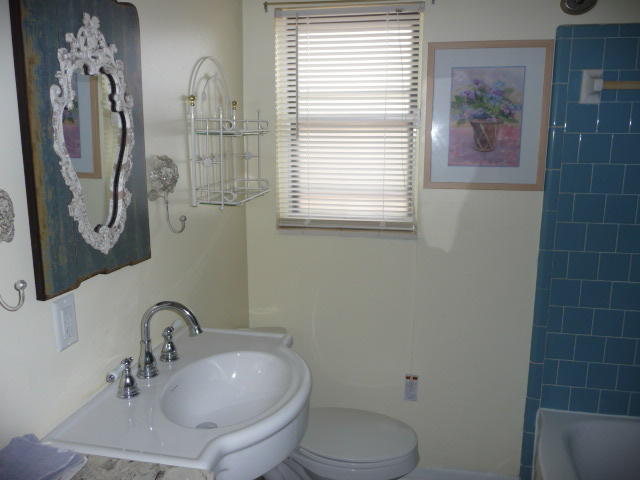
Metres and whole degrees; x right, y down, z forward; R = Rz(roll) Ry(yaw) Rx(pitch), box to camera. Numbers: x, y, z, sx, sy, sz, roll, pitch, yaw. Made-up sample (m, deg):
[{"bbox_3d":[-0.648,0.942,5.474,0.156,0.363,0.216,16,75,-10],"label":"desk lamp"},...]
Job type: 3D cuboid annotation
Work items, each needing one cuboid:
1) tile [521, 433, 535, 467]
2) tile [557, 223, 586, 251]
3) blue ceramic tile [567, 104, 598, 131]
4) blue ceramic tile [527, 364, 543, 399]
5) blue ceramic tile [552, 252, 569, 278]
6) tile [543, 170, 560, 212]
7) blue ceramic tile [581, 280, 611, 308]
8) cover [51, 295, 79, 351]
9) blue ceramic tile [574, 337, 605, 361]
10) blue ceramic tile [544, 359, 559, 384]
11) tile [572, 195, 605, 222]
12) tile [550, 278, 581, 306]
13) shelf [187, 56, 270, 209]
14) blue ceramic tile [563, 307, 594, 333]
[{"bbox_3d":[0.863,0.861,2.132,0.051,0.152,0.015,2,10,10],"label":"tile"},{"bbox_3d":[0.948,-0.012,1.961,0.108,0.108,0.010,2,11,9],"label":"tile"},{"bbox_3d":[0.950,-0.443,1.882,0.108,0.108,0.010,2,11,9],"label":"blue ceramic tile"},{"bbox_3d":[0.865,0.564,2.081,0.051,0.152,0.010,2,11,9],"label":"blue ceramic tile"},{"bbox_3d":[0.920,0.094,1.985,0.053,0.108,0.010,2,11,9],"label":"blue ceramic tile"},{"bbox_3d":[0.875,-0.190,1.956,0.053,0.153,0.013,2,10,10],"label":"tile"},{"bbox_3d":[1.060,0.209,1.990,0.107,0.108,0.010,2,10,10],"label":"blue ceramic tile"},{"bbox_3d":[-0.502,0.160,1.026,0.007,0.109,0.068,2,10,9],"label":"cover"},{"bbox_3d":[1.059,0.426,2.029,0.107,0.108,0.010,2,10,10],"label":"blue ceramic tile"},{"bbox_3d":[0.918,0.525,2.065,0.053,0.108,0.010,2,11,9],"label":"blue ceramic tile"},{"bbox_3d":[1.009,-0.118,1.942,0.107,0.108,0.010,2,10,10],"label":"tile"},{"bbox_3d":[0.953,0.205,2.010,0.107,0.108,0.010,2,10,10],"label":"tile"},{"bbox_3d":[-0.288,-0.364,1.745,0.154,0.478,0.405,2,10,9],"label":"shelf"},{"bbox_3d":[1.006,0.315,2.019,0.107,0.108,0.010,2,10,10],"label":"blue ceramic tile"}]

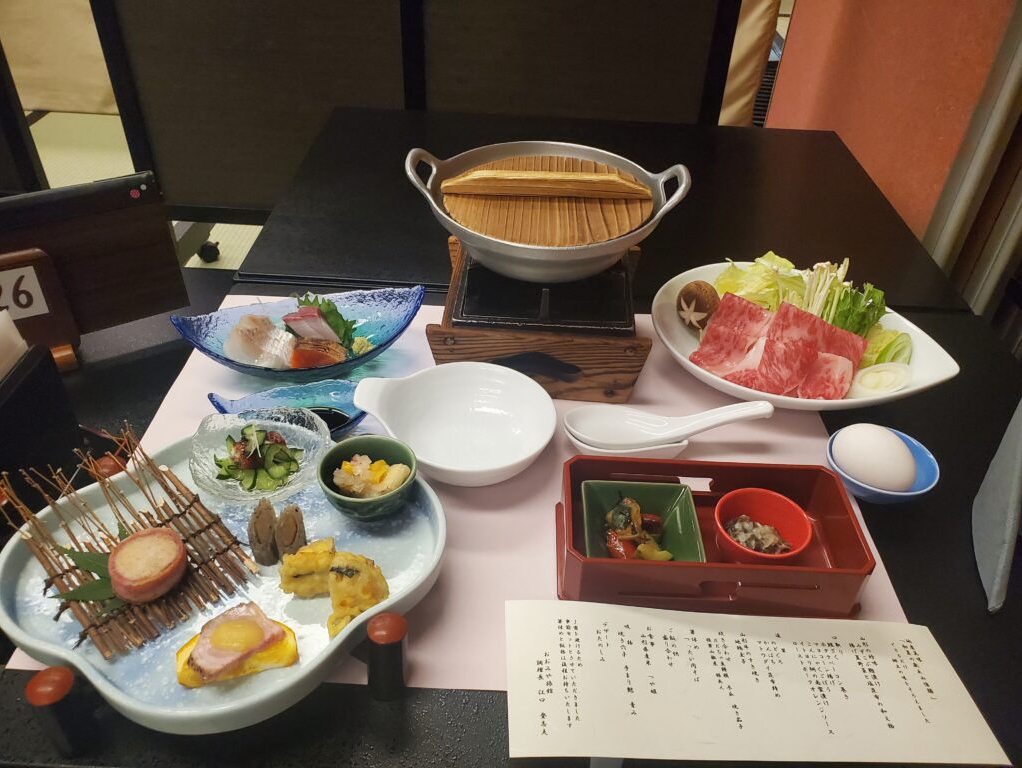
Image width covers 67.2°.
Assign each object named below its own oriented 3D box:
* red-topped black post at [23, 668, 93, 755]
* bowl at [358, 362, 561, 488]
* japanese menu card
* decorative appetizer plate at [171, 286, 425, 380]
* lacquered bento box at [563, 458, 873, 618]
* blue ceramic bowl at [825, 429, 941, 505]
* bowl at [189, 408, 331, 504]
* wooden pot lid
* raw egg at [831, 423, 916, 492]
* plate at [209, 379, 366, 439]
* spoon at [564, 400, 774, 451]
[{"bbox_3d":[-0.212,0.160,0.365,0.019,0.066,0.019,3,39,0],"label":"red-topped black post"},{"bbox_3d":[-0.040,0.033,0.546,0.143,0.043,0.112,9,40,8],"label":"bowl"},{"bbox_3d":[0.125,0.164,0.426,0.256,0.004,0.090,3,39,0],"label":"japanese menu card"},{"bbox_3d":[-0.166,-0.044,0.627,0.198,0.051,0.099,-9,41,-14],"label":"decorative appetizer plate"},{"bbox_3d":[0.121,0.093,0.482,0.182,0.042,0.087,2,39,0],"label":"lacquered bento box"},{"bbox_3d":[0.255,0.061,0.537,0.071,0.029,0.071,1,39,-1],"label":"blue ceramic bowl"},{"bbox_3d":[-0.146,0.050,0.457,0.082,0.033,0.082,1,39,-1],"label":"bowl"},{"bbox_3d":[0.029,-0.146,0.589,0.159,0.027,0.157,1,39,-1],"label":"wooden pot lid"},{"bbox_3d":[0.247,0.052,0.524,0.044,0.044,0.058,-18,43,-23],"label":"raw egg"},{"bbox_3d":[-0.151,0.022,0.560,0.124,0.035,0.067,-5,40,-9],"label":"plate"},{"bbox_3d":[0.108,0.026,0.548,0.140,0.048,0.041,6,40,4],"label":"spoon"}]

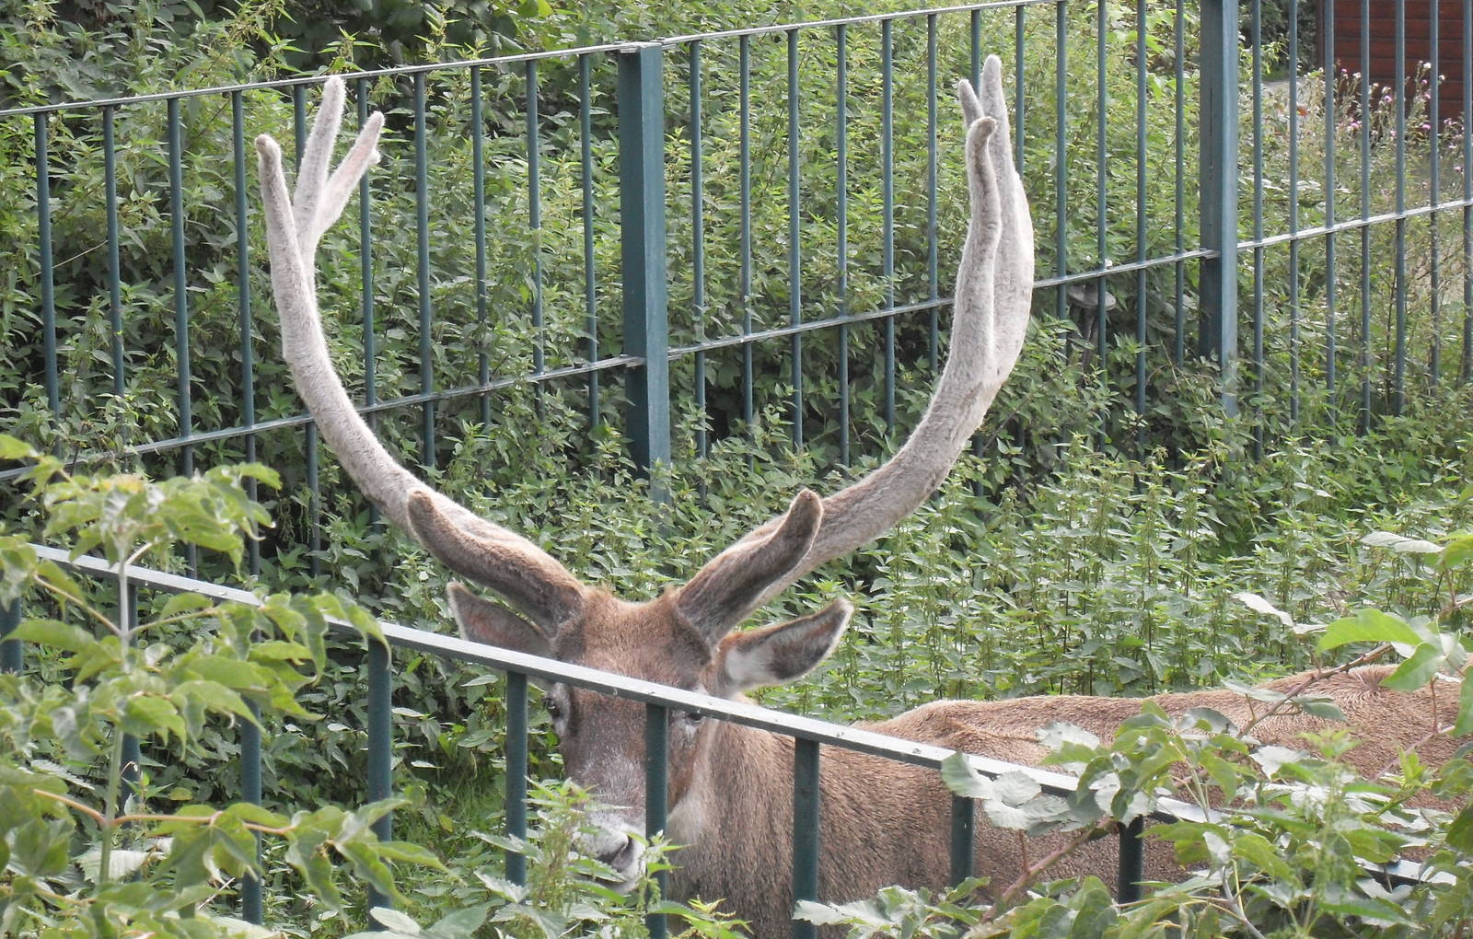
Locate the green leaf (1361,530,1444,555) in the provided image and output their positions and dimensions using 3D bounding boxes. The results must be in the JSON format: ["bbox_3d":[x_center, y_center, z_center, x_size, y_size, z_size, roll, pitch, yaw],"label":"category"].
[{"bbox_3d":[0.450,0.050,3.200,0.056,0.014,0.040,0,10,0],"label":"green leaf"}]

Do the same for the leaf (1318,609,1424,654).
[{"bbox_3d":[0.430,0.109,3.200,0.071,0.025,0.045,0,10,0],"label":"leaf"}]

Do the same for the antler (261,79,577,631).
[{"bbox_3d":[-0.388,-0.140,5.800,0.410,0.680,0.380,2,10,7],"label":"antler"}]

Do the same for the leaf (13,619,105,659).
[{"bbox_3d":[-0.509,0.127,3.550,0.069,0.026,0.045,0,10,0],"label":"leaf"}]

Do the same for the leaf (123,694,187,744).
[{"bbox_3d":[-0.437,0.188,3.550,0.048,0.032,0.040,0,10,0],"label":"leaf"}]

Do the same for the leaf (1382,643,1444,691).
[{"bbox_3d":[0.458,0.134,3.200,0.043,0.029,0.040,0,10,0],"label":"leaf"}]

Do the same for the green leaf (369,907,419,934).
[{"bbox_3d":[-0.257,0.339,3.550,0.038,0.016,0.035,0,10,0],"label":"green leaf"}]

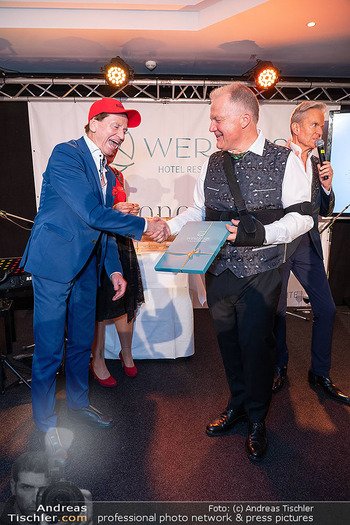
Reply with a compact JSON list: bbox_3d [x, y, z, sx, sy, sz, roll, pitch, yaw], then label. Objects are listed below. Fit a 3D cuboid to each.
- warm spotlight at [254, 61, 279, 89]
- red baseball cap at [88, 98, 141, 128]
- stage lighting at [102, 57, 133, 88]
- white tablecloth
[{"bbox_3d":[0.834,-1.760,3.261,0.250,0.240,0.230,-2,51,-7],"label":"warm spotlight"},{"bbox_3d":[-0.289,-0.708,1.643,0.265,0.130,0.175,0,2,25],"label":"red baseball cap"},{"bbox_3d":[-0.537,-1.781,3.256,0.270,0.240,0.230,-1,51,-1],"label":"stage lighting"},{"bbox_3d":[-0.268,0.295,2.993,0.820,0.750,0.740,-1,11,-2],"label":"white tablecloth"}]

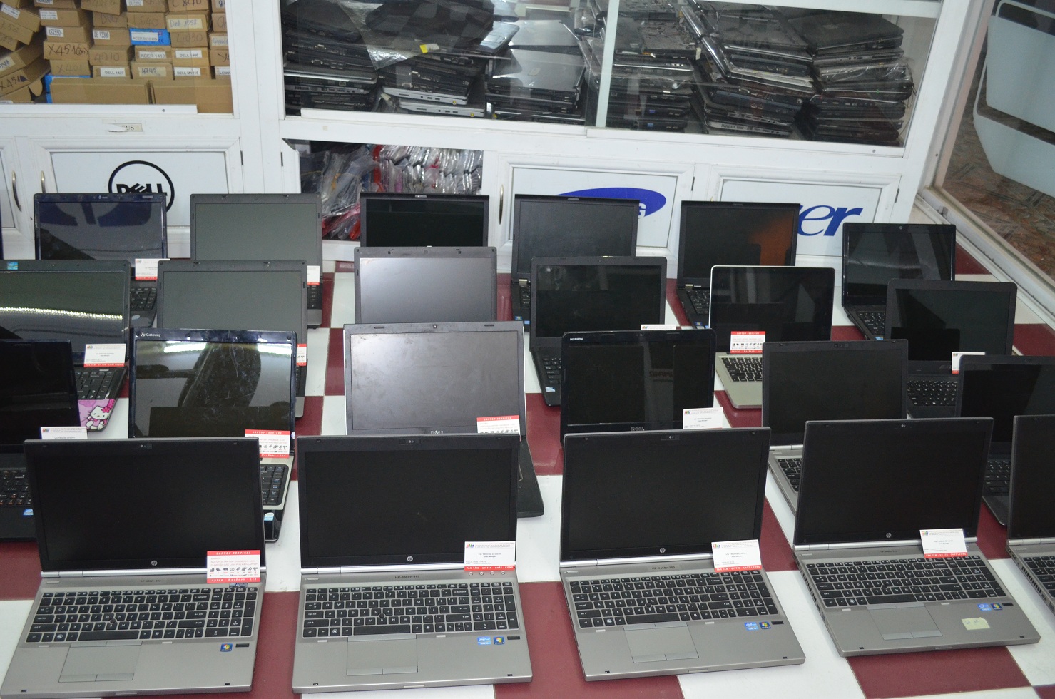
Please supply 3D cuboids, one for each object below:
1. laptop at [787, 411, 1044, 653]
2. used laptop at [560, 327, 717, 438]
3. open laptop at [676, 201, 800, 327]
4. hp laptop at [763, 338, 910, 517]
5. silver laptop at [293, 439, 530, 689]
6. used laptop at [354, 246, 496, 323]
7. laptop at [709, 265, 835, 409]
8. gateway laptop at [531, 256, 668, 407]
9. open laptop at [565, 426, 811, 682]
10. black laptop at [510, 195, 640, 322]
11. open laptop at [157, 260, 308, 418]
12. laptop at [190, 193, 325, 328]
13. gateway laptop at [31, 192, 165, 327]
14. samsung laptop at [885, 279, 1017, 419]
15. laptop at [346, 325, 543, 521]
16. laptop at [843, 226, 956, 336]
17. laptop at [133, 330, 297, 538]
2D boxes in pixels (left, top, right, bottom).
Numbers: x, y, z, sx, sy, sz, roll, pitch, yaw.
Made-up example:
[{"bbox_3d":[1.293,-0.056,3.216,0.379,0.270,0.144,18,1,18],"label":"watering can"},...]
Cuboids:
[{"bbox_3d":[0.691,0.318,1.698,0.376,0.262,0.335,0,32,-8],"label":"laptop"},{"bbox_3d":[0.251,0.149,1.935,0.334,0.247,0.342,-1,32,-10],"label":"used laptop"},{"bbox_3d":[0.589,-0.207,2.550,0.338,0.260,0.328,0,32,-8],"label":"open laptop"},{"bbox_3d":[0.681,0.162,1.996,0.342,0.225,0.331,-1,32,-10],"label":"hp laptop"},{"bbox_3d":[-0.186,0.336,1.558,0.373,0.263,0.317,0,32,-8],"label":"silver laptop"},{"bbox_3d":[-0.227,-0.062,2.232,0.337,0.236,0.320,-1,32,-9],"label":"used laptop"},{"bbox_3d":[0.618,-0.034,2.312,0.325,0.216,0.320,0,32,-7],"label":"laptop"},{"bbox_3d":[0.192,-0.048,2.269,0.338,0.226,0.326,-1,32,-9],"label":"gateway laptop"},{"bbox_3d":[0.260,0.332,1.622,0.373,0.261,0.327,-1,32,-9],"label":"open laptop"},{"bbox_3d":[0.135,-0.224,2.532,0.337,0.250,0.308,2,31,-5],"label":"black laptop"},{"bbox_3d":[-0.664,-0.025,2.138,0.343,0.207,0.377,-1,32,-9],"label":"open laptop"},{"bbox_3d":[-0.697,-0.228,2.460,0.339,0.220,0.350,-1,32,-10],"label":"laptop"},{"bbox_3d":[-1.088,-0.226,2.408,0.336,0.223,0.329,0,32,-8],"label":"gateway laptop"},{"bbox_3d":[1.058,0.009,2.303,0.351,0.225,0.334,0,32,-7],"label":"samsung laptop"},{"bbox_3d":[-0.172,0.136,1.919,0.375,0.229,0.374,-1,32,-9],"label":"laptop"},{"bbox_3d":[1.033,-0.157,2.553,0.342,0.234,0.357,-1,32,-9],"label":"laptop"},{"bbox_3d":[-0.615,0.155,1.822,0.326,0.239,0.362,1,31,-6],"label":"laptop"}]

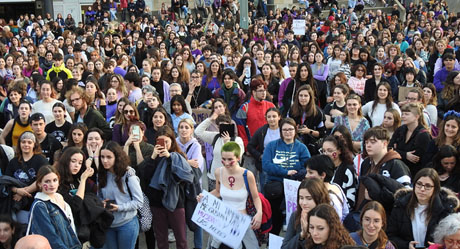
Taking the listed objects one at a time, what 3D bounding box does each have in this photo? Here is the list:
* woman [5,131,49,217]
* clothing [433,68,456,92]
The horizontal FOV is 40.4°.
[{"bbox_3d":[-1.949,0.866,6.226,0.460,1.650,0.360,-5,15,-14],"label":"woman"},{"bbox_3d":[3.283,-0.651,9.450,0.460,0.520,0.300,5,15,21],"label":"clothing"}]

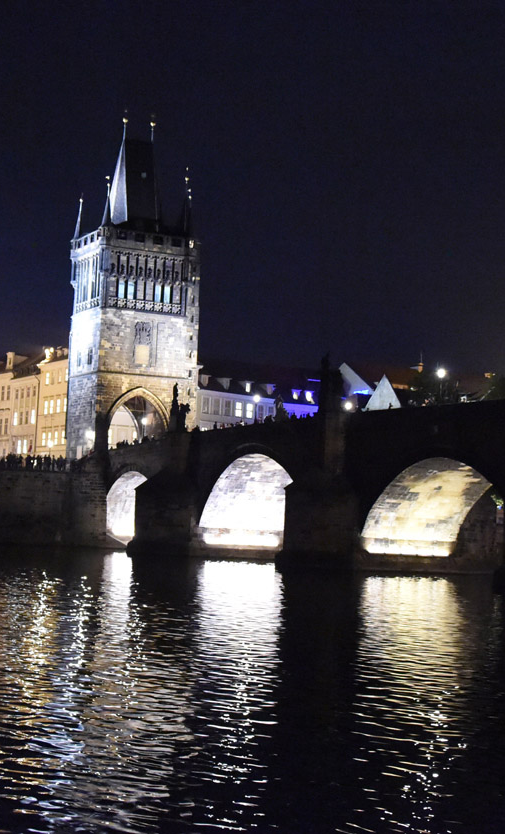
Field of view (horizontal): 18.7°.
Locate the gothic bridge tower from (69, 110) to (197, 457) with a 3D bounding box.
[{"bbox_3d":[-15.105,-16.947,200.284,13.832,46.713,10.118,5,-5,-27],"label":"gothic bridge tower"}]

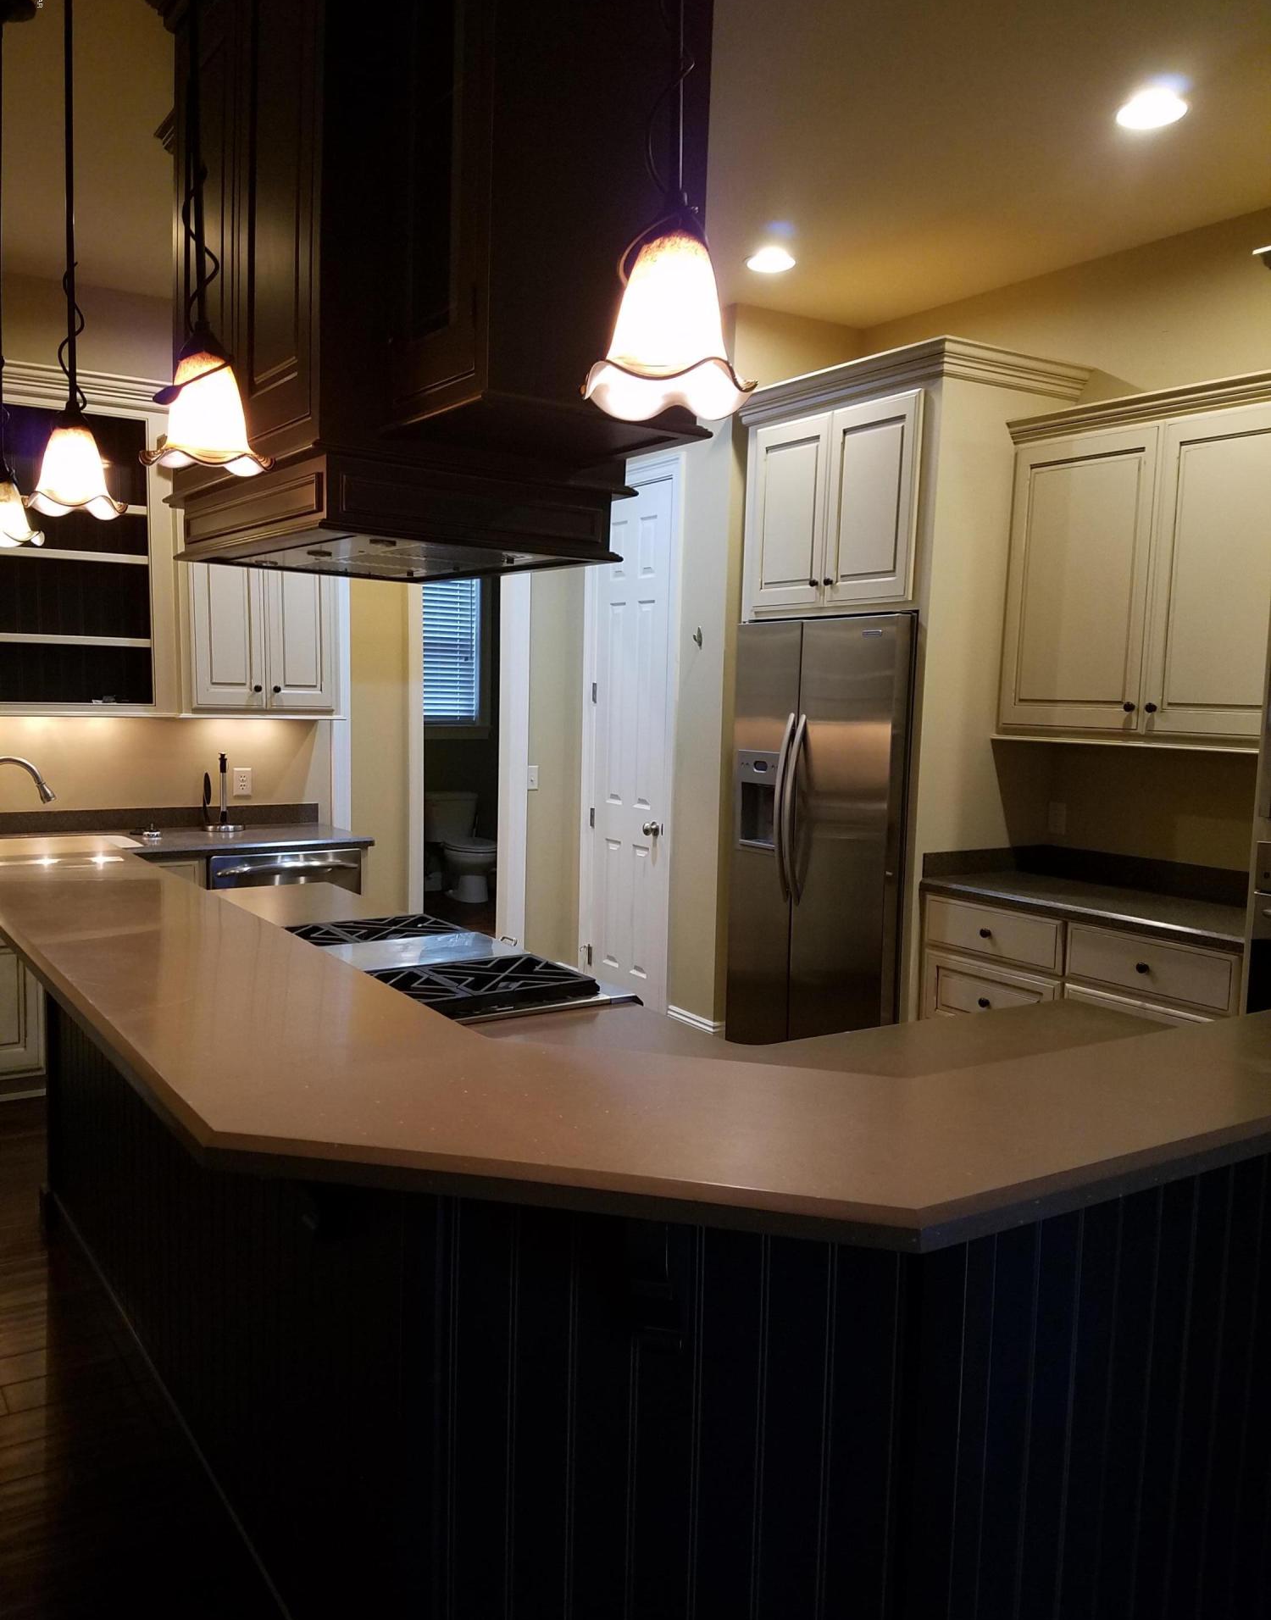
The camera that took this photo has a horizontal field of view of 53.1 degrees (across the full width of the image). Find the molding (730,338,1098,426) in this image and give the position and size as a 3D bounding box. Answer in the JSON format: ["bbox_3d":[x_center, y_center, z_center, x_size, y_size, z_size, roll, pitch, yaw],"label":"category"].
[{"bbox_3d":[1.017,-1.581,4.885,0.710,0.120,1.120,-2,6,-33],"label":"molding"}]

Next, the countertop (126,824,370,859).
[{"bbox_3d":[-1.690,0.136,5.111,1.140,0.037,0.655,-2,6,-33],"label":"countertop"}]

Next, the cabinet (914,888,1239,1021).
[{"bbox_3d":[1.576,0.765,4.190,0.605,0.880,1.225,-2,6,-33],"label":"cabinet"}]

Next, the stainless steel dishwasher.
[{"bbox_3d":[-1.521,0.590,5.238,0.600,0.875,0.610,-2,6,-33],"label":"stainless steel dishwasher"}]

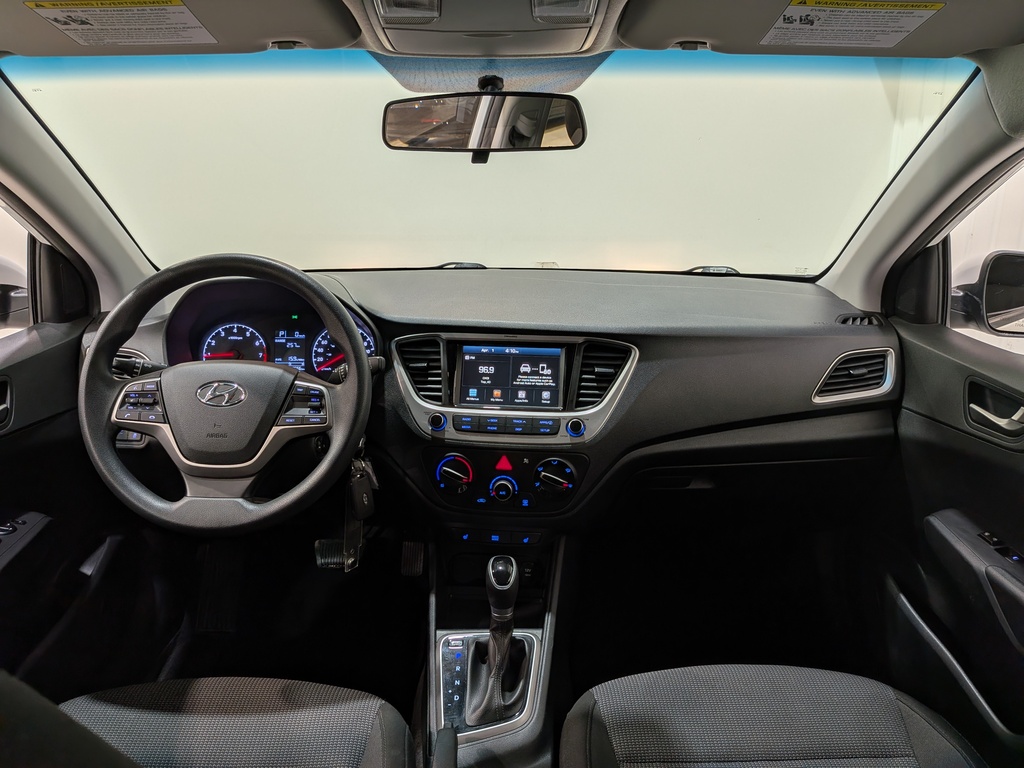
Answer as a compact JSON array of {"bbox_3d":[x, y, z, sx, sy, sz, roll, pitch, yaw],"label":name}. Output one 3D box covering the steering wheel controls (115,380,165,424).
[{"bbox_3d":[-0.491,0.025,0.935,0.060,0.058,0.023,0,-12,-2],"label":"steering wheel controls"}]

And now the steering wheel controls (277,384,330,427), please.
[{"bbox_3d":[-0.276,0.028,0.938,0.067,0.056,0.023,0,-12,-2],"label":"steering wheel controls"}]

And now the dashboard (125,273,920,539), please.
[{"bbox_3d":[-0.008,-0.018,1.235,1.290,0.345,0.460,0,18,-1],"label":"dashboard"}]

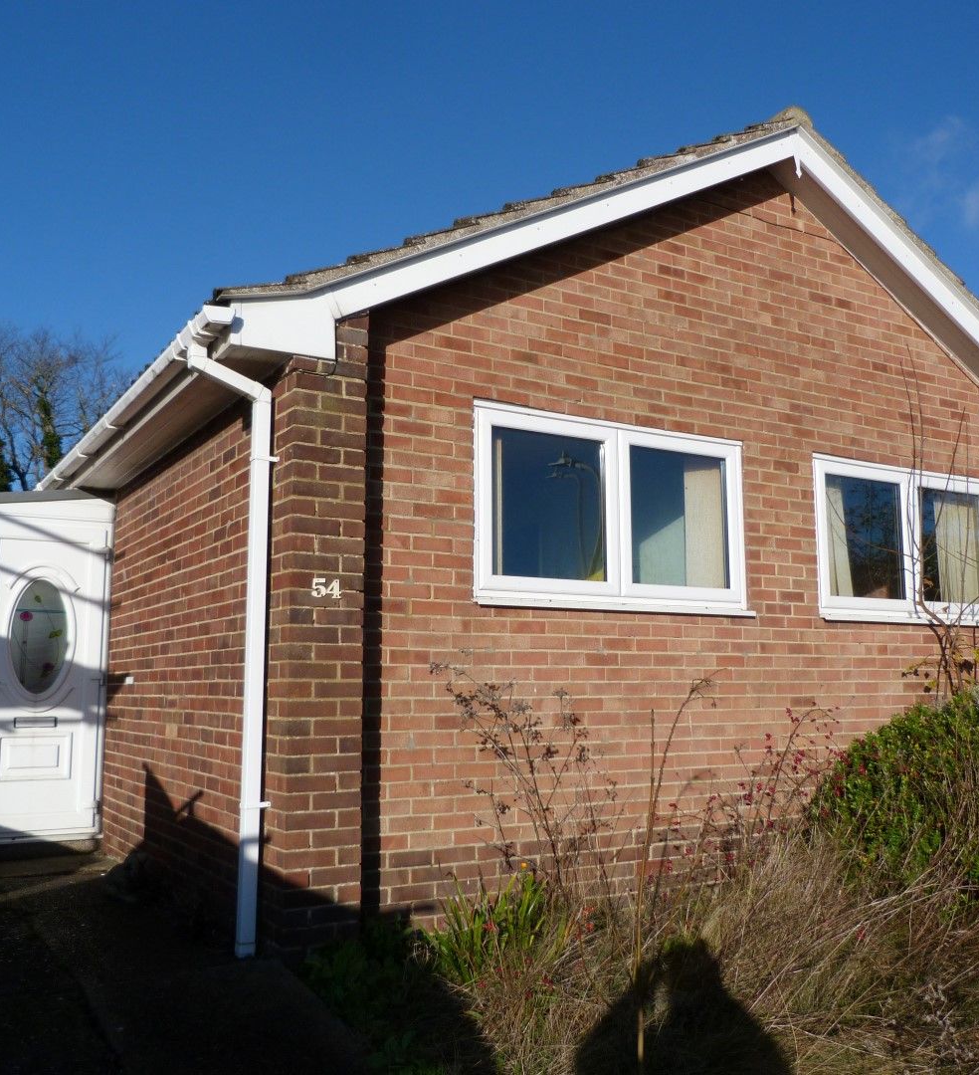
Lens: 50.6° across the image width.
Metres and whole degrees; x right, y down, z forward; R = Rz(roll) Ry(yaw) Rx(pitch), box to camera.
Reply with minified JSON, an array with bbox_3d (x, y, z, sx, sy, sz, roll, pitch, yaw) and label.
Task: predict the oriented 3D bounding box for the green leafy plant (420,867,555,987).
[{"bbox_3d":[-0.009,1.508,4.030,0.520,0.460,0.480,5,-10,-31],"label":"green leafy plant"}]

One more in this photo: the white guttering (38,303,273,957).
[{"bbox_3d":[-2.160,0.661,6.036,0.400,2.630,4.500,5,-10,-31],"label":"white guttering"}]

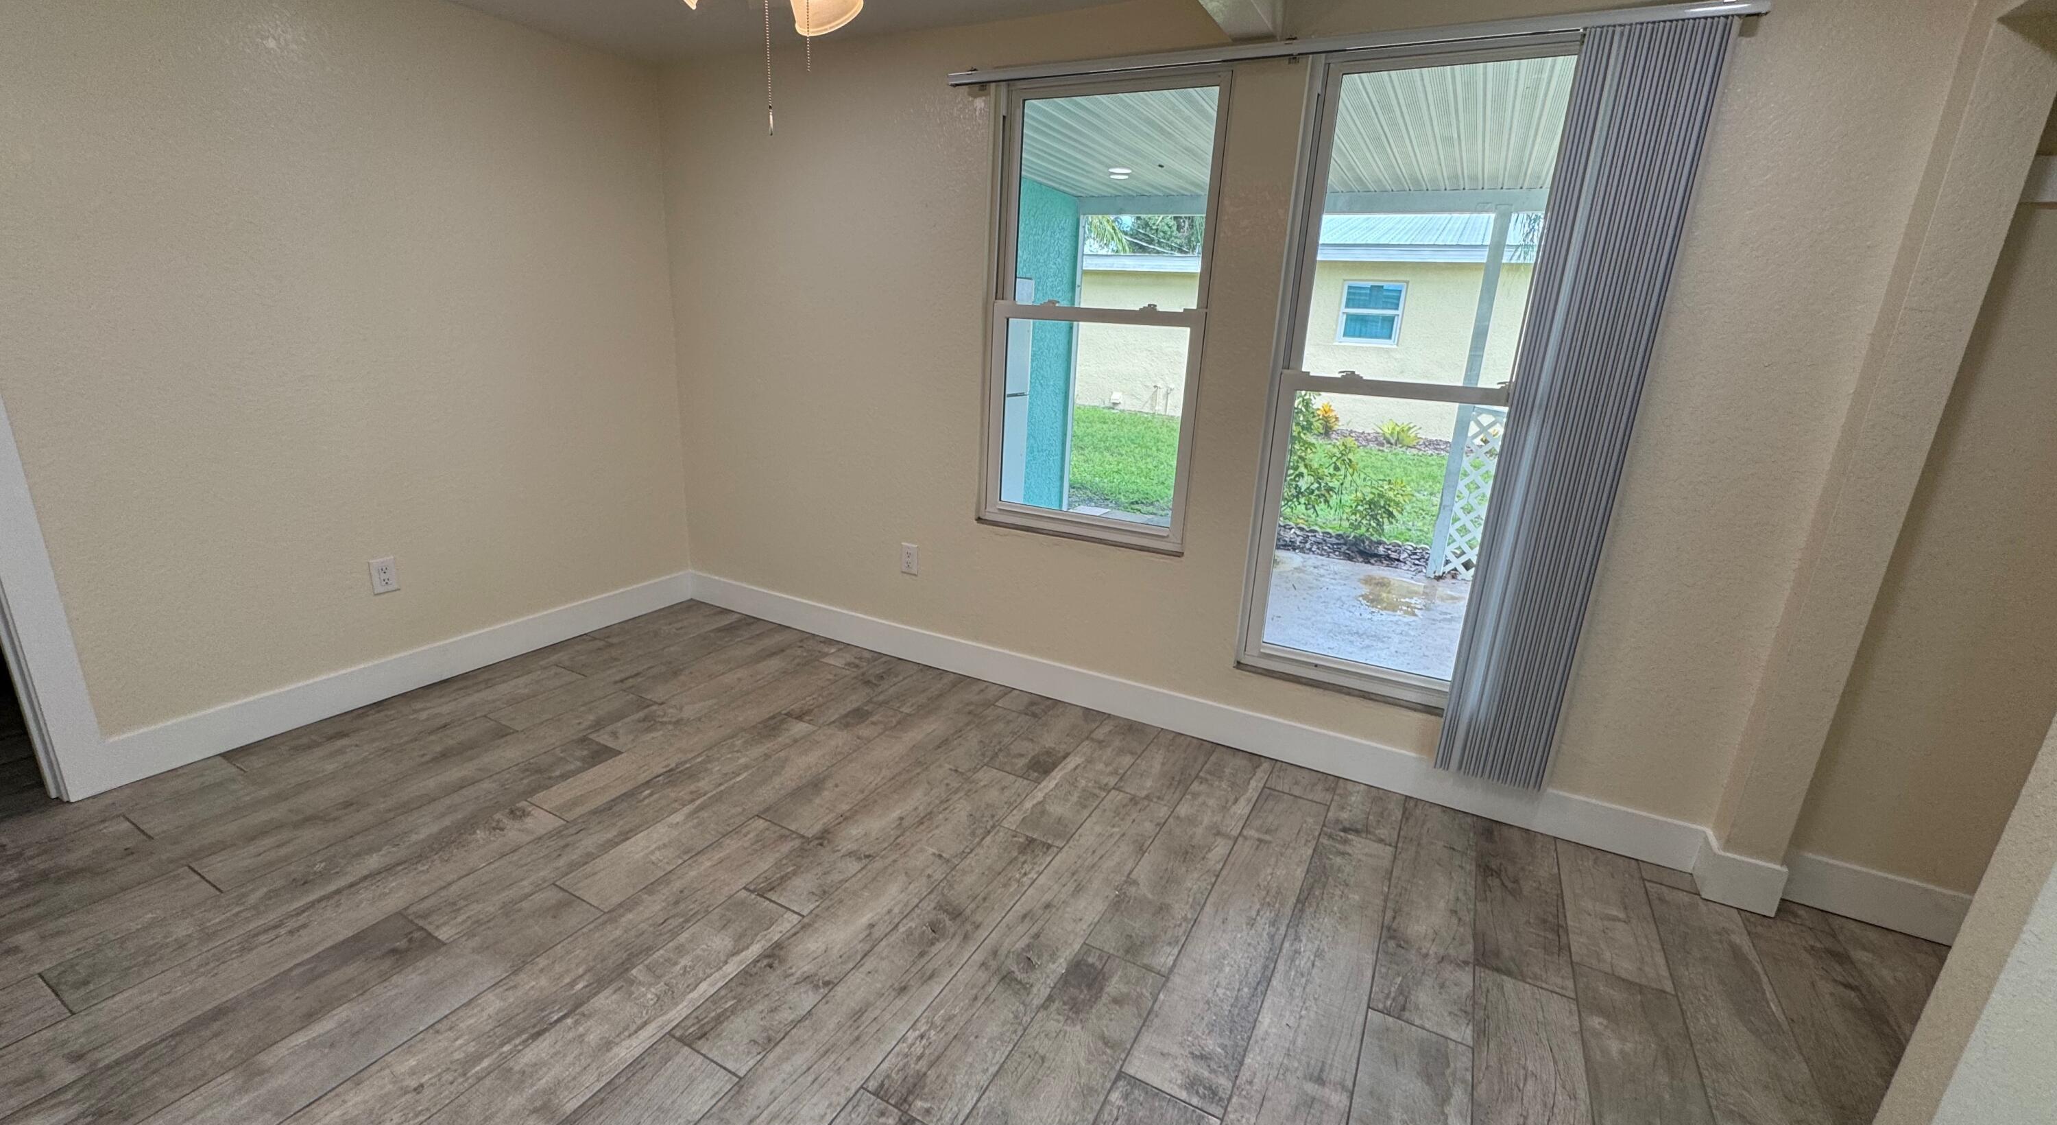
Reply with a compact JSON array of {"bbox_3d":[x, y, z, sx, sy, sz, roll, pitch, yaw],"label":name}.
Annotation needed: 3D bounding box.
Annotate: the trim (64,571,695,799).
[{"bbox_3d":[-2.140,0.348,3.188,0.016,0.141,2.116,11,18,26],"label":"trim"}]

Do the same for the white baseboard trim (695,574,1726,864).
[{"bbox_3d":[0.112,0.457,3.203,4.006,0.141,0.016,11,18,26],"label":"white baseboard trim"}]

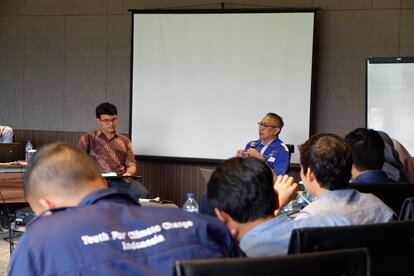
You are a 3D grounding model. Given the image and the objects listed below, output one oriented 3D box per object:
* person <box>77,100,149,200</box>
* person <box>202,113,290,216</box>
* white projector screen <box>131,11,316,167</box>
[{"bbox_3d":[-0.740,0.393,6.693,0.540,1.326,0.820,0,3,-22],"label":"person"},{"bbox_3d":[0.369,0.429,7.099,0.840,1.274,0.540,-1,3,-40],"label":"person"},{"bbox_3d":[0.119,-0.544,9.125,2.090,1.619,0.070,2,3,22],"label":"white projector screen"}]

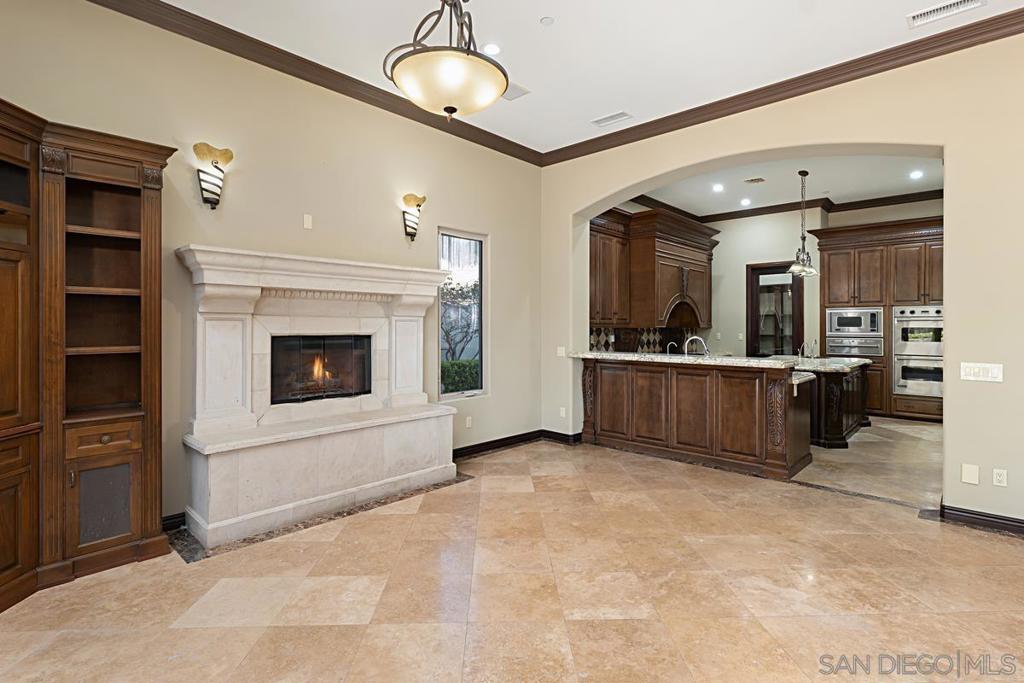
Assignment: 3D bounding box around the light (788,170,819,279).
[{"bbox_3d":[3.890,-1.554,6.477,0.420,1.400,0.420,2,3,43],"label":"light"}]

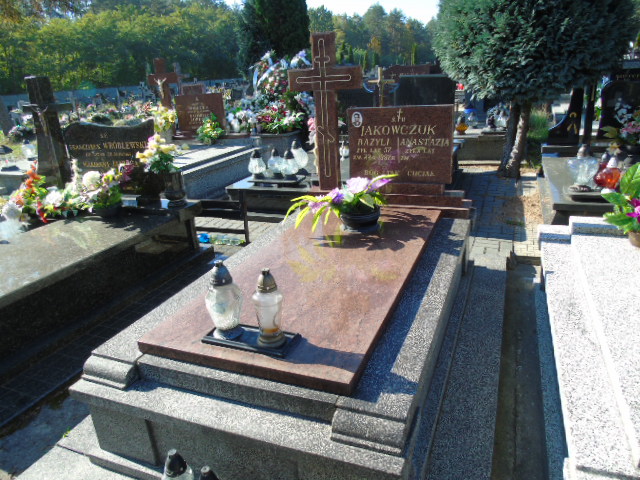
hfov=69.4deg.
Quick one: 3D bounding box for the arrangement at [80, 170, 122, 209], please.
[{"bbox_3d":[-1.775,-0.408,3.734,0.320,0.335,0.300,4,21,22],"label":"arrangement"}]

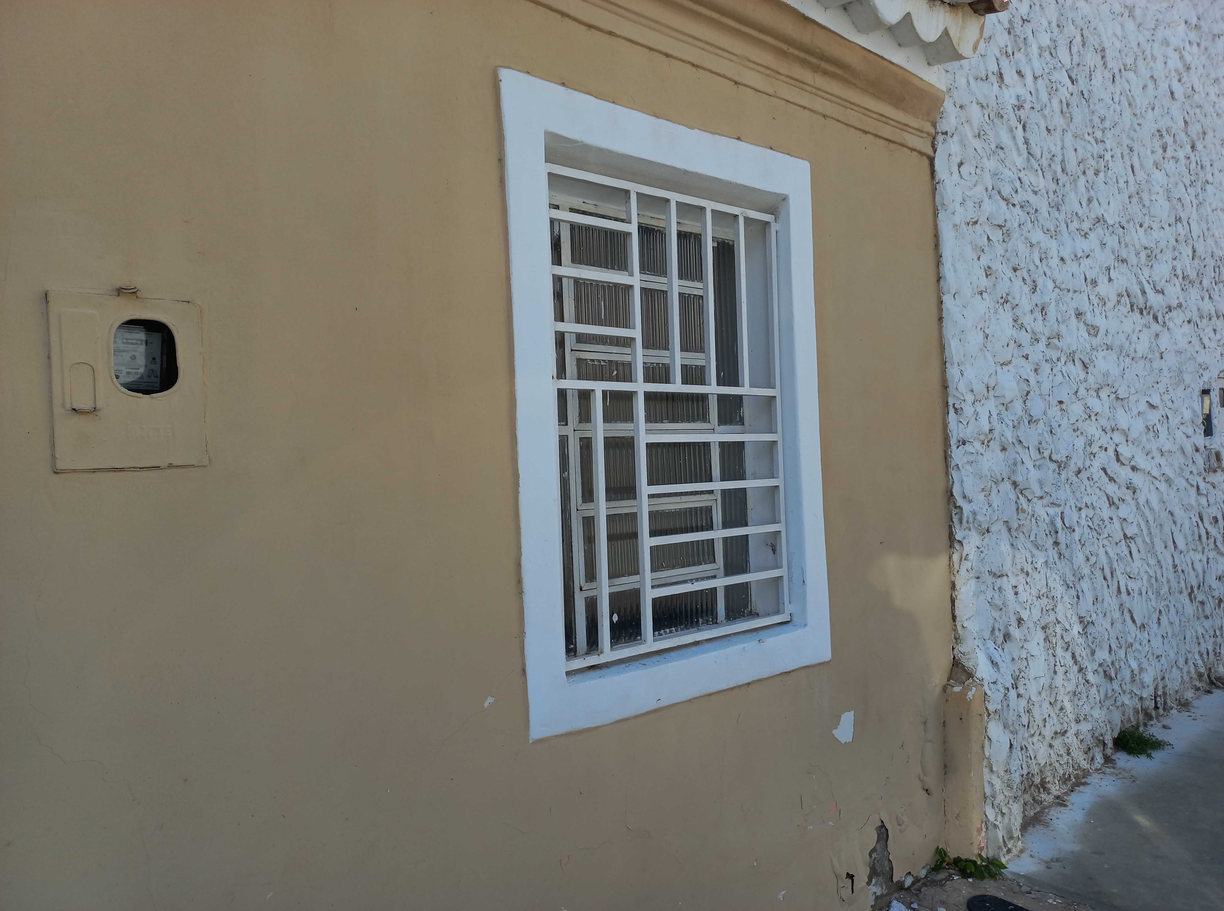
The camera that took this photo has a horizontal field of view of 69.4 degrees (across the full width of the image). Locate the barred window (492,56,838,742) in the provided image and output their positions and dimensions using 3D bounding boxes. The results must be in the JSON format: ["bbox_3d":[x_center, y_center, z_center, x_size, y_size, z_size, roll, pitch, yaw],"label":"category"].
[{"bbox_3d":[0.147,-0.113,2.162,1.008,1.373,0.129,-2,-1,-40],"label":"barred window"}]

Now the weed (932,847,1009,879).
[{"bbox_3d":[1.083,1.218,2.687,0.126,0.065,0.168,-2,-1,-40],"label":"weed"}]

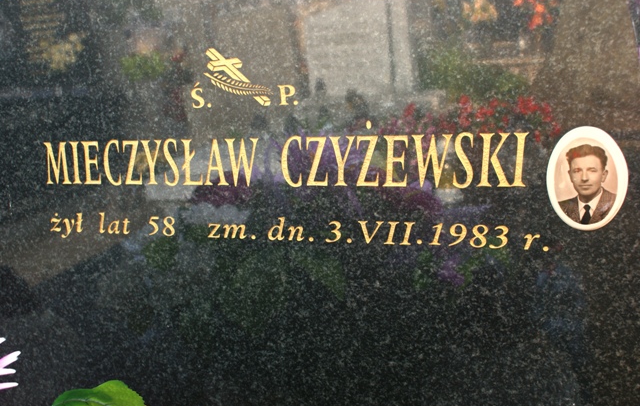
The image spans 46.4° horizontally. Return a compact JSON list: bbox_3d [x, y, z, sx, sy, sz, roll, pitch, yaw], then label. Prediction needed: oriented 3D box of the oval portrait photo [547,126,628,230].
[{"bbox_3d":[0.286,-0.026,0.801,0.083,0.112,0.008,1,5,23],"label":"oval portrait photo"}]

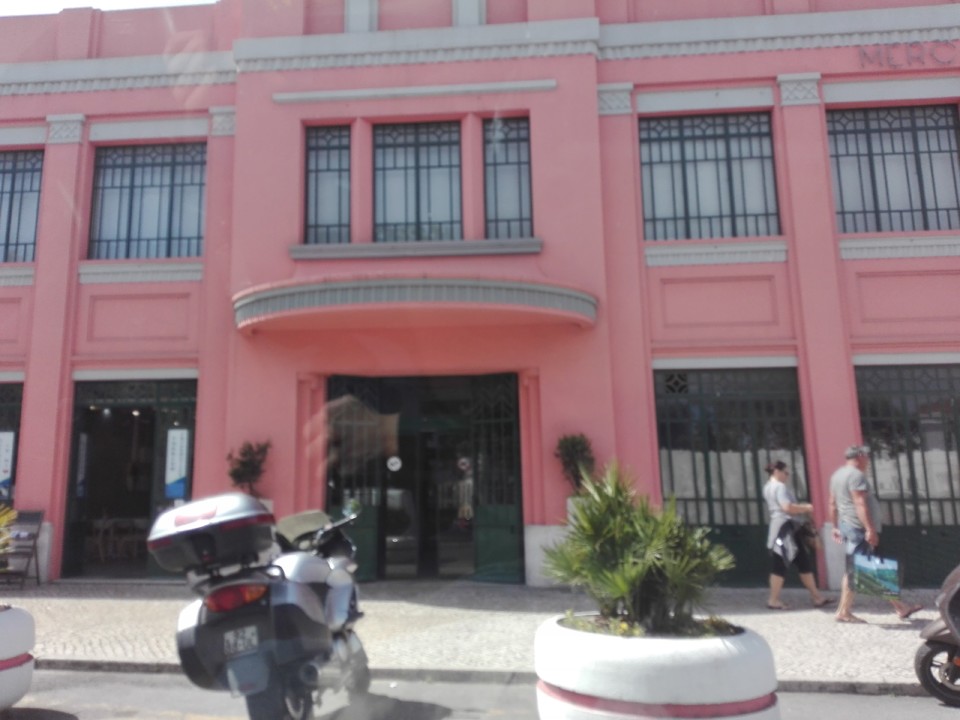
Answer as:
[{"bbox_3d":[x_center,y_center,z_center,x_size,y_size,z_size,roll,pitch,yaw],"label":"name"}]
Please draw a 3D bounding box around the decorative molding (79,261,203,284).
[{"bbox_3d":[-4.821,-1.236,10.739,1.830,0.293,0.150,-1,-8,5],"label":"decorative molding"}]

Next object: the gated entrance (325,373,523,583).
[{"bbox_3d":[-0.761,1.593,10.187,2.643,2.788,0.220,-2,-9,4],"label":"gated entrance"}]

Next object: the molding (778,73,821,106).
[{"bbox_3d":[4.506,-3.781,10.592,0.598,0.459,0.170,-2,-9,4],"label":"molding"}]

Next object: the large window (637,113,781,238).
[{"bbox_3d":[3.274,-2.613,10.748,1.890,1.857,0.140,-2,-9,4],"label":"large window"}]

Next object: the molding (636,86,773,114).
[{"bbox_3d":[3.095,-3.570,10.366,1.833,0.278,0.120,-1,-8,5],"label":"molding"}]

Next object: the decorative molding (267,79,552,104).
[{"bbox_3d":[-0.918,-3.697,10.400,3.941,0.126,0.110,-1,-8,5],"label":"decorative molding"}]

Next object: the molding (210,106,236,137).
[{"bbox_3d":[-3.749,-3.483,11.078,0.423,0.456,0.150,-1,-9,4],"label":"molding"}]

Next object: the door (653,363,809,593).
[{"bbox_3d":[3.361,1.545,10.005,1.916,2.881,0.140,-1,-9,4],"label":"door"}]

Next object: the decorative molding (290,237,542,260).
[{"bbox_3d":[-0.896,-1.495,10.297,3.451,0.211,0.220,-2,-9,4],"label":"decorative molding"}]

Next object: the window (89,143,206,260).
[{"bbox_3d":[-4.867,-2.320,11.025,1.716,1.728,0.120,-1,-8,5],"label":"window"}]

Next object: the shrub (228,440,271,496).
[{"bbox_3d":[-3.128,1.481,10.144,0.530,0.743,0.520,-1,-10,5],"label":"shrub"}]

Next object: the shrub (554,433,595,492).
[{"bbox_3d":[1.214,1.346,9.690,0.510,0.770,0.500,-1,-10,5],"label":"shrub"}]

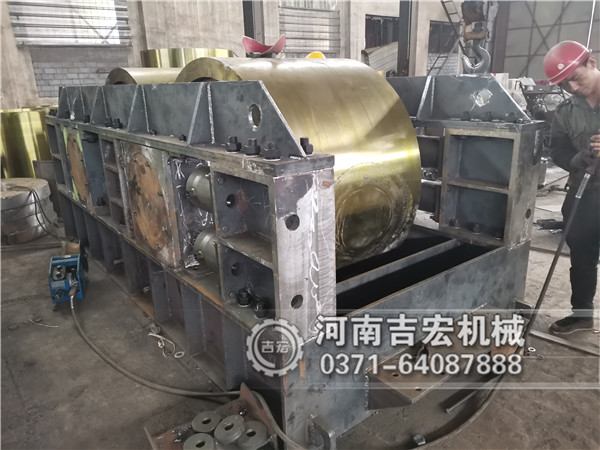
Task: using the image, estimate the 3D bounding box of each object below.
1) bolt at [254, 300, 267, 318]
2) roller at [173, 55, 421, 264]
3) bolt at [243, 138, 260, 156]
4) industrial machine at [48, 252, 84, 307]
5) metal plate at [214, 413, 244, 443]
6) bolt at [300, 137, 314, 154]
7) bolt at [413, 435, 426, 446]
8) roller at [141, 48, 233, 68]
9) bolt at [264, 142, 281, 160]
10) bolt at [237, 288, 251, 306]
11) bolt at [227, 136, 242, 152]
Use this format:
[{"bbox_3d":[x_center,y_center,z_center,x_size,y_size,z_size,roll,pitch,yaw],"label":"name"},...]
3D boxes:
[{"bbox_3d":[-0.176,0.377,2.002,0.054,0.066,0.054,-15,21,-35],"label":"bolt"},{"bbox_3d":[-0.112,-0.359,3.143,1.090,1.490,1.490,-15,21,-35],"label":"roller"},{"bbox_3d":[-0.179,-0.288,1.677,0.057,0.058,0.057,-14,22,-36],"label":"bolt"},{"bbox_3d":[-1.765,0.388,3.431,0.220,0.330,0.380,-8,18,-20],"label":"industrial machine"},{"bbox_3d":[-0.299,0.878,1.938,0.134,0.021,0.134,-18,20,6],"label":"metal plate"},{"bbox_3d":[0.020,-0.296,1.685,0.057,0.061,0.057,-14,22,-36],"label":"bolt"},{"bbox_3d":[0.521,0.937,1.960,0.047,0.030,0.049,15,23,41],"label":"bolt"},{"bbox_3d":[-1.887,-2.395,7.817,1.500,1.120,1.500,-15,21,-35],"label":"roller"},{"bbox_3d":[-0.098,-0.258,1.583,0.057,0.054,0.057,-14,22,-36],"label":"bolt"},{"bbox_3d":[-0.262,0.345,2.110,0.054,0.068,0.054,-15,21,-35],"label":"bolt"},{"bbox_3d":[-0.270,-0.330,1.842,0.055,0.062,0.055,-15,21,-35],"label":"bolt"}]

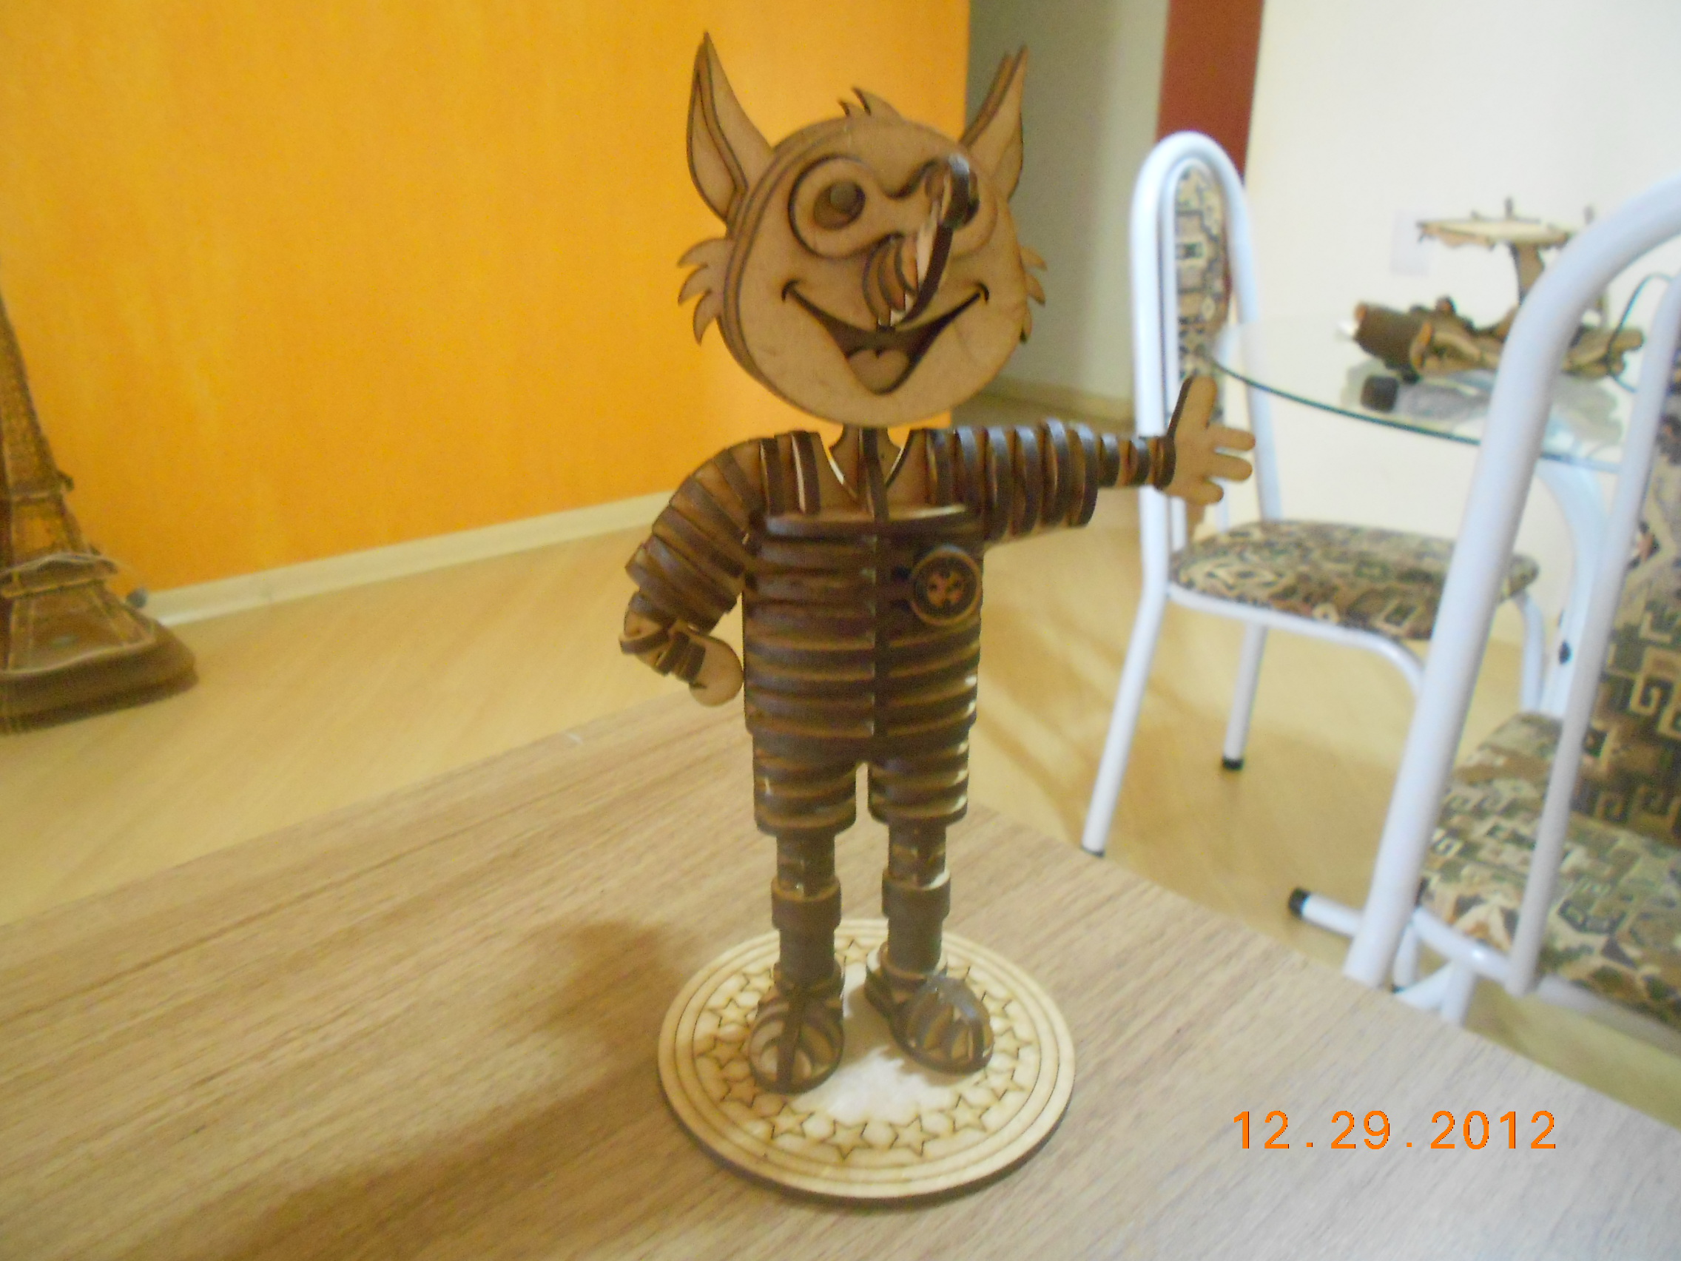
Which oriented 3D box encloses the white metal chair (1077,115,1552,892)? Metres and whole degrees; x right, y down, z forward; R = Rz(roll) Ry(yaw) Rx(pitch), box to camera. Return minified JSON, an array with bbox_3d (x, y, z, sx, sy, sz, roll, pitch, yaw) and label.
[{"bbox_3d":[0.635,-0.135,1.664,0.553,0.970,0.434,19,27,41],"label":"white metal chair"}]

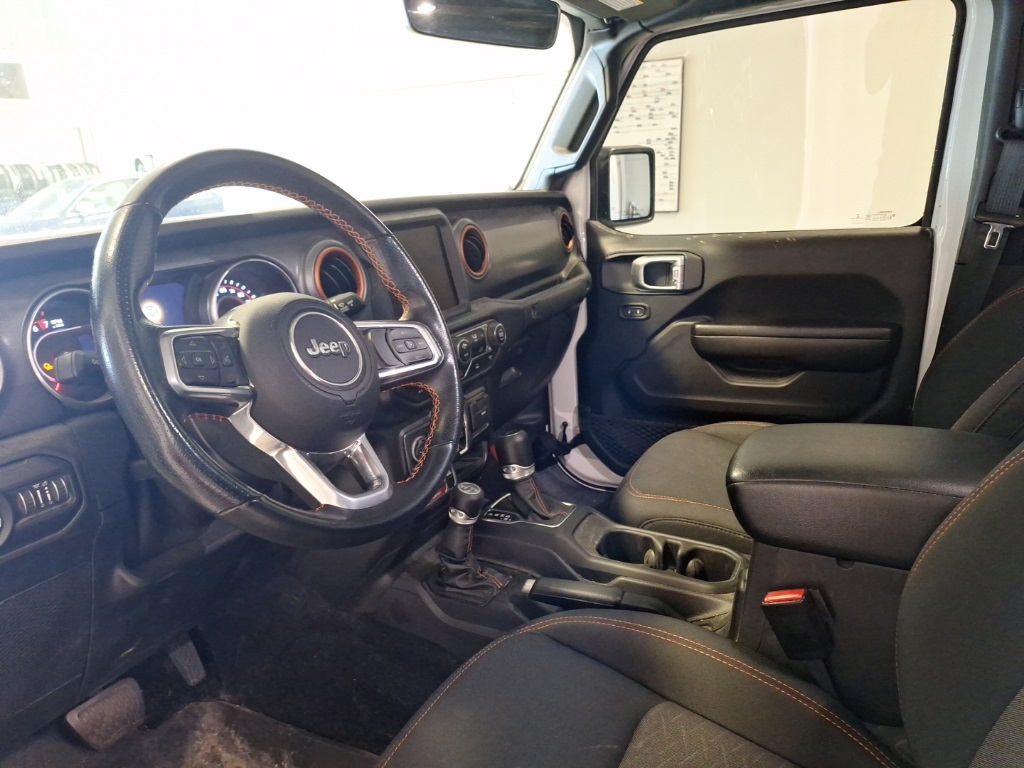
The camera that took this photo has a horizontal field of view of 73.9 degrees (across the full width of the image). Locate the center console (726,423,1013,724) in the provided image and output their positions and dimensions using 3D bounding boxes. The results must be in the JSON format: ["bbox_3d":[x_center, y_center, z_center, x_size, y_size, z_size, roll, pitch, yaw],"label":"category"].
[{"bbox_3d":[0.468,0.223,0.807,0.360,0.290,0.205,8,21,27],"label":"center console"}]

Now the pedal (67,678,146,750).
[{"bbox_3d":[-0.636,0.512,1.062,0.035,0.075,0.100,-32,0,34],"label":"pedal"}]

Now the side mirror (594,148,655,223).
[{"bbox_3d":[0.273,-0.506,1.760,0.190,0.200,0.110,-19,25,-41],"label":"side mirror"}]

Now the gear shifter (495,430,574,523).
[{"bbox_3d":[0.035,0.144,1.050,0.115,0.148,0.080,8,21,27],"label":"gear shifter"}]

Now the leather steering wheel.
[{"bbox_3d":[-0.200,-0.033,0.645,0.110,0.380,0.380,-23,-4,33],"label":"leather steering wheel"}]

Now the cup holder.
[{"bbox_3d":[0.219,0.264,0.957,0.205,0.075,0.105,8,21,27],"label":"cup holder"}]

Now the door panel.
[{"bbox_3d":[0.477,-0.034,1.523,0.740,0.630,0.130,8,21,27],"label":"door panel"}]

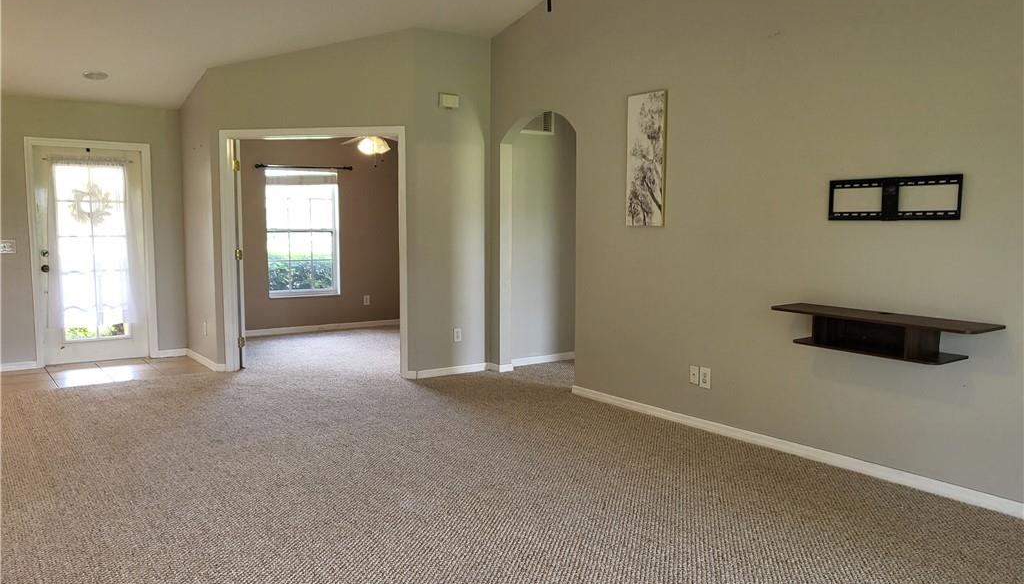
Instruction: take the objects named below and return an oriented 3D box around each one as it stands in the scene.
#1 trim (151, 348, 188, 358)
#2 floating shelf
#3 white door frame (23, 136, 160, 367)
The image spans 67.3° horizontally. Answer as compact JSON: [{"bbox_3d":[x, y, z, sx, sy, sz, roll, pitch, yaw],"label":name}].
[{"bbox_3d":[-3.473,0.620,7.868,0.290,0.072,0.020,-4,6,-36],"label":"trim"},{"bbox_3d":[1.888,0.210,3.981,0.290,0.185,1.090,-4,6,-36],"label":"floating shelf"},{"bbox_3d":[-4.027,-0.374,7.423,1.050,2.125,0.110,-4,6,-36],"label":"white door frame"}]

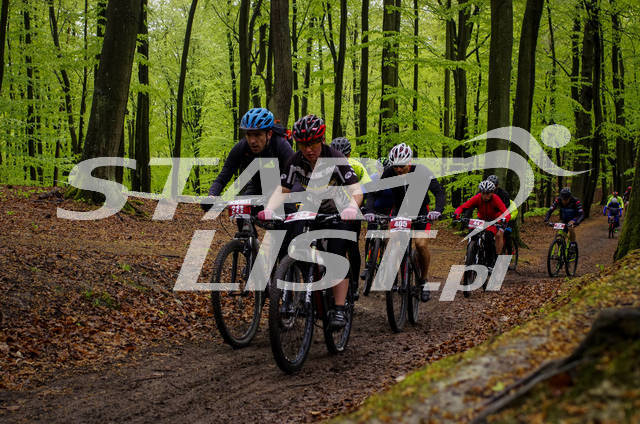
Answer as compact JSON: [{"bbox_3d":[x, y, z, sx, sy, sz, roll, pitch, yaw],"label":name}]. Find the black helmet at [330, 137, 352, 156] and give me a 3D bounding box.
[{"bbox_3d":[0.231,-0.693,9.800,0.205,0.175,0.275,2,11,30],"label":"black helmet"}]

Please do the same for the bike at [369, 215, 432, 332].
[{"bbox_3d":[0.790,0.560,8.500,0.680,1.030,1.800,0,-1,13],"label":"bike"}]

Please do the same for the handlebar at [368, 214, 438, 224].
[{"bbox_3d":[0.755,0.070,8.400,0.680,0.090,0.170,0,-1,13],"label":"handlebar"}]

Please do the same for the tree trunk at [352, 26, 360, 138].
[{"bbox_3d":[1.510,-5.334,38.000,0.250,4.614,0.250,-1,3,0],"label":"tree trunk"}]

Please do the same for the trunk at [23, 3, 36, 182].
[{"bbox_3d":[-9.438,-3.886,30.000,0.240,5.858,0.240,-2,3,0],"label":"trunk"}]

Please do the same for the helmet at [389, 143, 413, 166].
[{"bbox_3d":[0.750,-0.535,8.600,0.215,0.175,0.285,0,21,7],"label":"helmet"}]

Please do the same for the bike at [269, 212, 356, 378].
[{"bbox_3d":[-0.020,0.495,6.120,0.680,1.020,1.800,0,-1,16],"label":"bike"}]

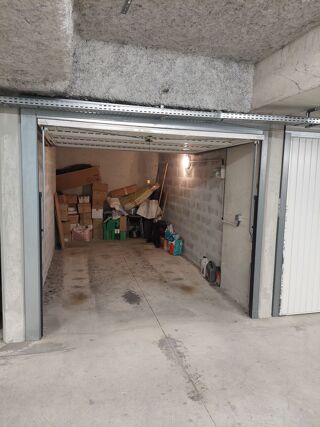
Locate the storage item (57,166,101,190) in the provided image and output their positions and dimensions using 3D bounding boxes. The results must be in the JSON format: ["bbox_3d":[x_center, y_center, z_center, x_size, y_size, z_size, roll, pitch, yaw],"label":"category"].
[{"bbox_3d":[-1.966,-0.852,7.188,1.000,0.360,0.420,-12,9,-13],"label":"storage item"}]

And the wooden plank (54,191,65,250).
[{"bbox_3d":[-2.253,0.153,6.655,0.050,1.220,0.500,-7,8,-14],"label":"wooden plank"}]

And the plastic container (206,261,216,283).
[{"bbox_3d":[0.828,0.931,4.767,0.120,0.320,0.150,0,6,-15],"label":"plastic container"}]

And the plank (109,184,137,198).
[{"bbox_3d":[-0.982,-0.579,7.738,0.700,0.160,0.270,-16,10,-12],"label":"plank"}]

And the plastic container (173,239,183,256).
[{"bbox_3d":[0.392,0.724,6.324,0.160,0.325,0.180,0,6,-15],"label":"plastic container"}]

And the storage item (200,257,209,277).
[{"bbox_3d":[0.752,0.905,4.952,0.105,0.340,0.145,0,6,-15],"label":"storage item"}]

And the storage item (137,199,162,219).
[{"bbox_3d":[-0.268,-0.130,7.354,0.580,0.440,0.420,0,6,-15],"label":"storage item"}]

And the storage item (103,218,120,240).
[{"bbox_3d":[-1.256,0.400,7.674,0.420,0.540,0.400,0,6,-15],"label":"storage item"}]

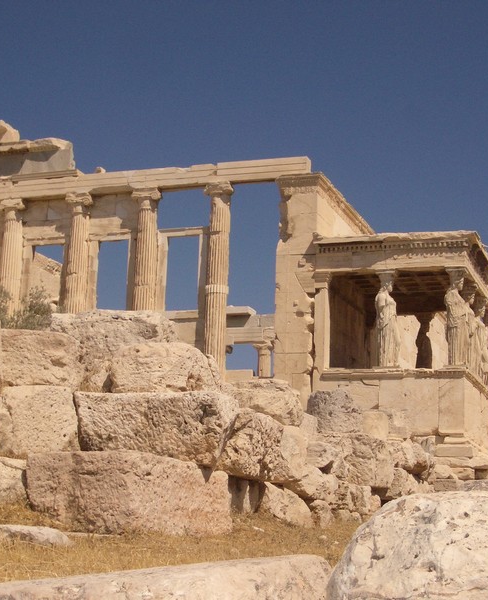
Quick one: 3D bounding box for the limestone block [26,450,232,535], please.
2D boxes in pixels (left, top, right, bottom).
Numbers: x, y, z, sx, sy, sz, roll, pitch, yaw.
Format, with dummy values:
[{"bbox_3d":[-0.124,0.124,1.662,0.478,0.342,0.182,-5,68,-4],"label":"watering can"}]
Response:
[{"bbox_3d":[-1.300,2.293,13.400,2.316,0.907,1.000,2,-12,2],"label":"limestone block"}]

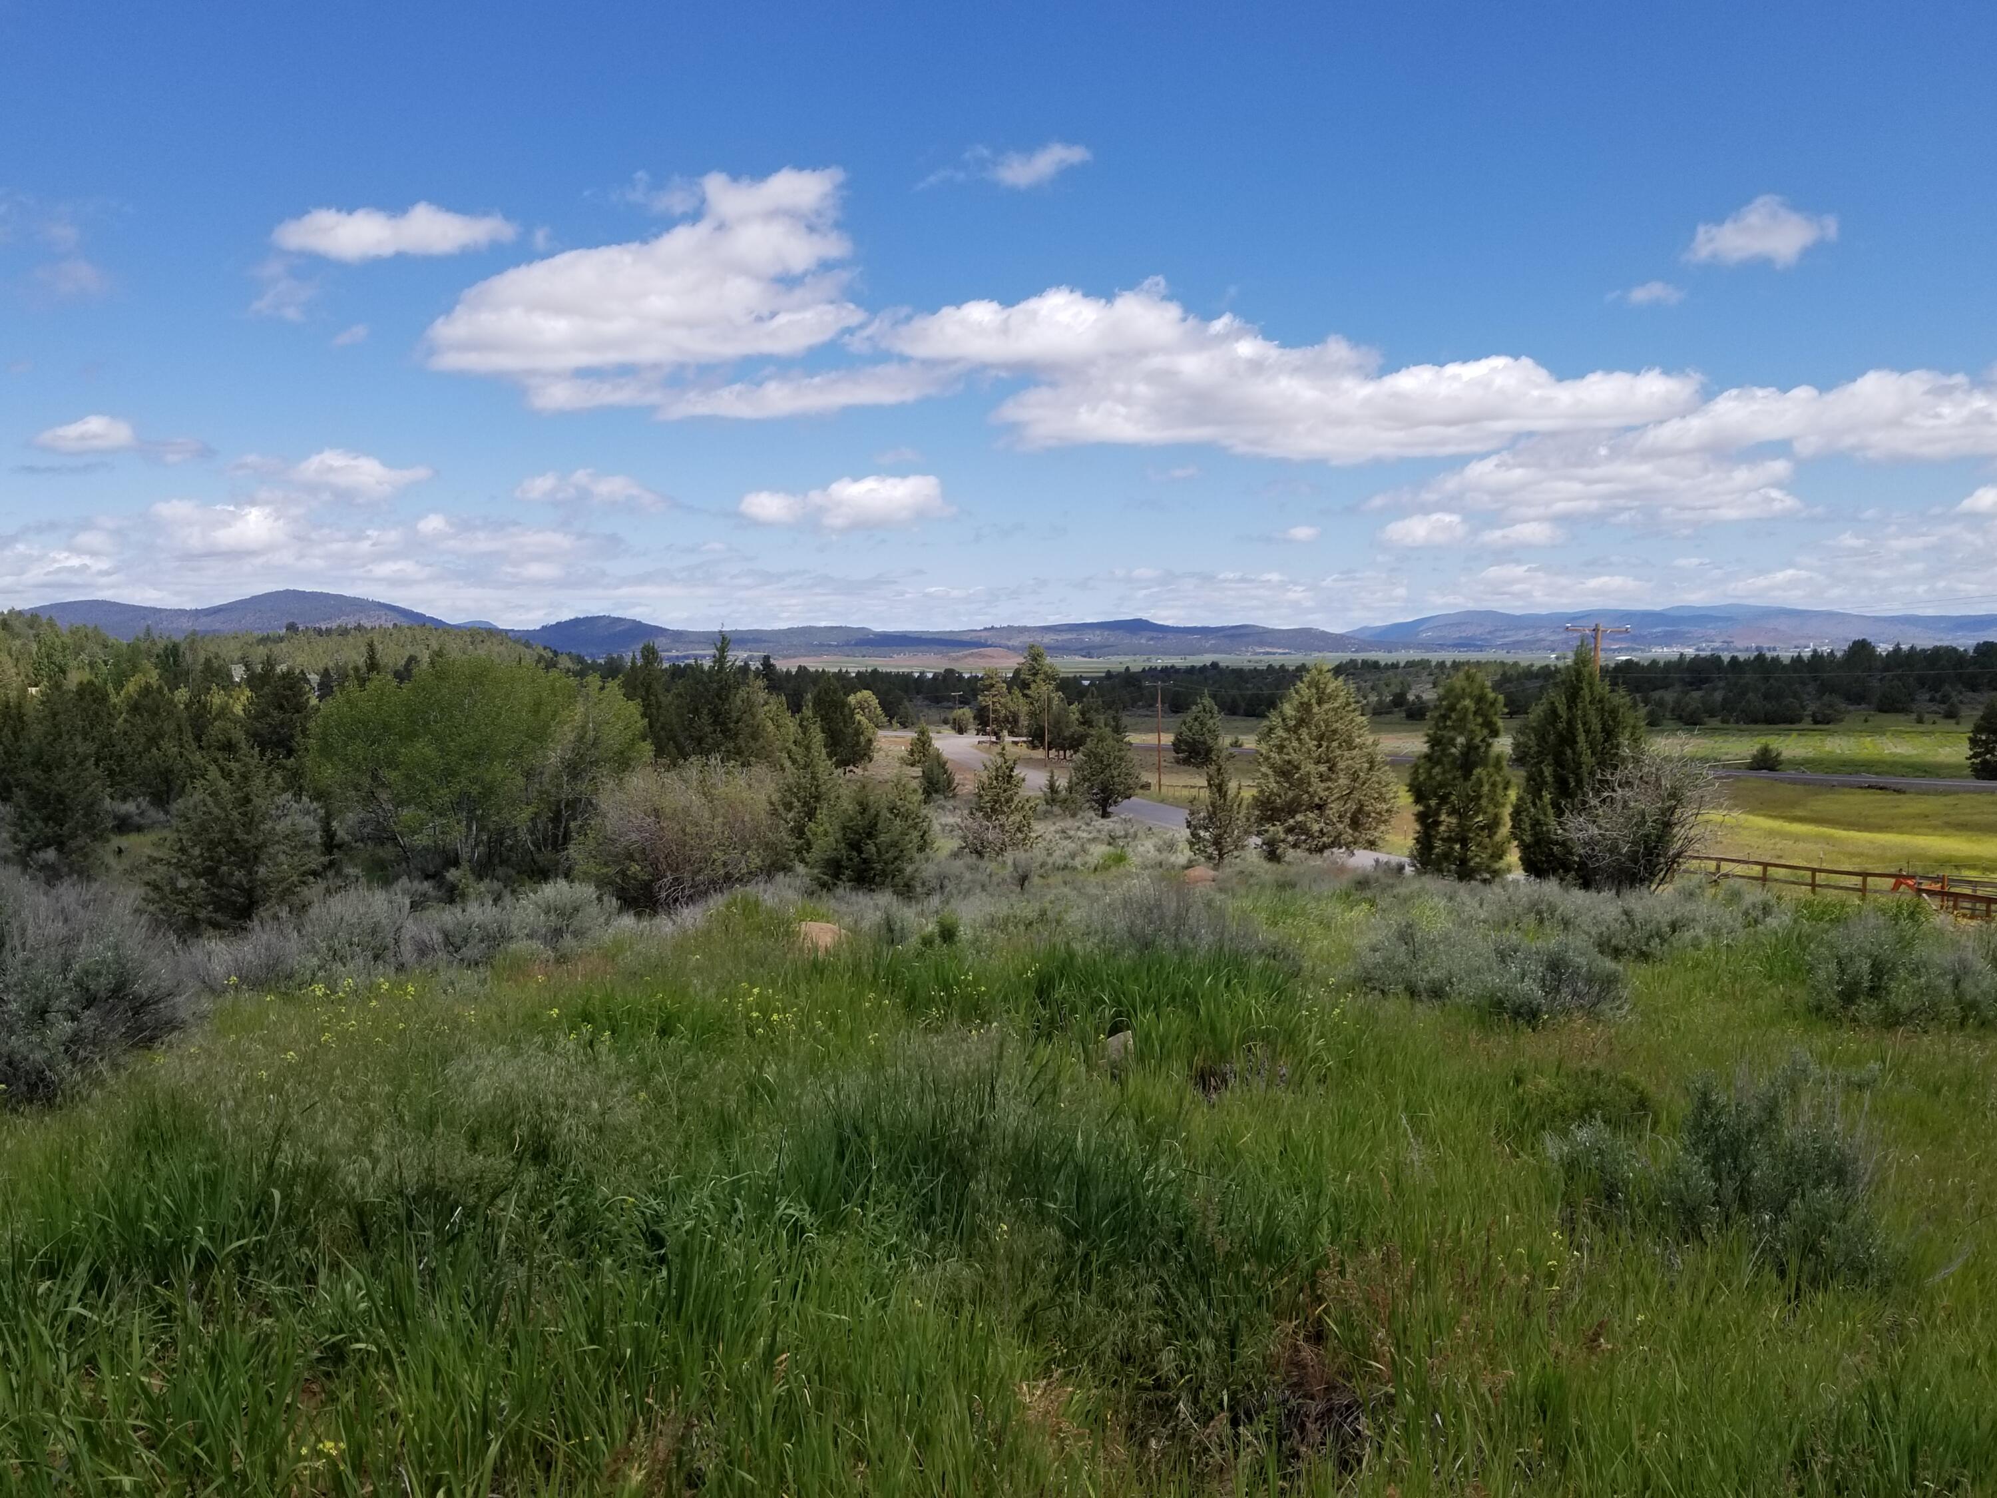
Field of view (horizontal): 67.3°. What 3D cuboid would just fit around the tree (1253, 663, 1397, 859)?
[{"bbox_3d":[12.174,0.437,56.000,5.250,7.340,5.250,0,4,0],"label":"tree"}]

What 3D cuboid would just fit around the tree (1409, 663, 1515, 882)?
[{"bbox_3d":[16.010,0.919,52.000,3.520,7.520,3.520,0,4,0],"label":"tree"}]

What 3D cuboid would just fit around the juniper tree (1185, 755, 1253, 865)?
[{"bbox_3d":[6.476,1.762,44.000,1.860,3.300,1.860,0,4,0],"label":"juniper tree"}]

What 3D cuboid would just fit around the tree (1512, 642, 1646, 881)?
[{"bbox_3d":[18.934,0.484,49.000,4.250,7.950,4.250,0,4,0],"label":"tree"}]

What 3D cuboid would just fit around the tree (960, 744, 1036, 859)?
[{"bbox_3d":[0.000,1.555,46.000,2.270,3.540,2.270,0,4,0],"label":"tree"}]

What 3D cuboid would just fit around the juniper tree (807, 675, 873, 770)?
[{"bbox_3d":[-13.262,-2.080,125.000,5.170,8.450,5.170,0,4,0],"label":"juniper tree"}]

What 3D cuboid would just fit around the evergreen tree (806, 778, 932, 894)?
[{"bbox_3d":[-2.763,1.881,32.000,2.620,2.530,2.620,0,4,0],"label":"evergreen tree"}]

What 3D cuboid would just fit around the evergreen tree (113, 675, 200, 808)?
[{"bbox_3d":[-34.824,-0.161,62.000,3.320,5.550,3.320,0,4,0],"label":"evergreen tree"}]

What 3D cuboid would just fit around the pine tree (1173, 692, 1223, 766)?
[{"bbox_3d":[20.556,-2.015,155.000,5.320,7.740,5.320,0,4,0],"label":"pine tree"}]

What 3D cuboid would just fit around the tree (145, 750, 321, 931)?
[{"bbox_3d":[-13.265,1.596,26.000,2.940,3.160,2.940,0,4,0],"label":"tree"}]

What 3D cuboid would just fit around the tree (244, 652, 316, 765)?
[{"bbox_3d":[-45.553,-2.372,95.000,4.310,7.210,4.310,0,4,0],"label":"tree"}]

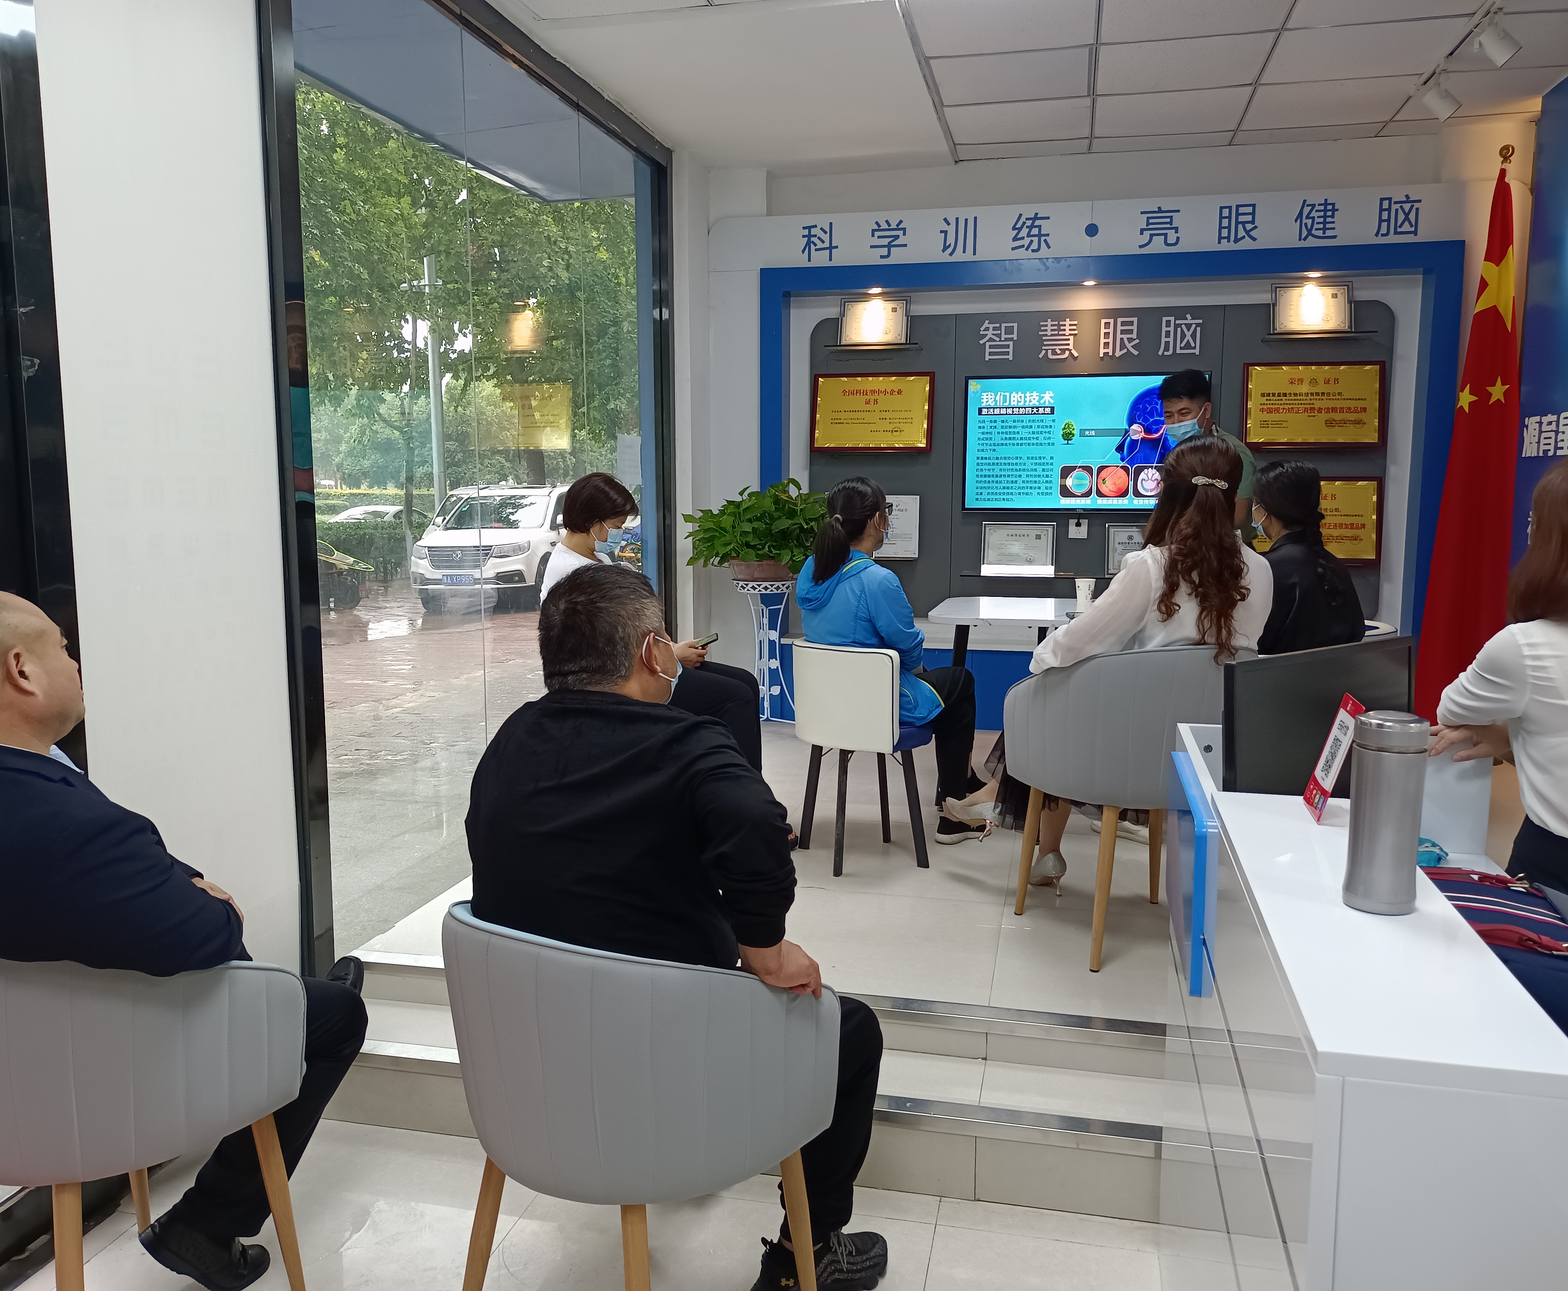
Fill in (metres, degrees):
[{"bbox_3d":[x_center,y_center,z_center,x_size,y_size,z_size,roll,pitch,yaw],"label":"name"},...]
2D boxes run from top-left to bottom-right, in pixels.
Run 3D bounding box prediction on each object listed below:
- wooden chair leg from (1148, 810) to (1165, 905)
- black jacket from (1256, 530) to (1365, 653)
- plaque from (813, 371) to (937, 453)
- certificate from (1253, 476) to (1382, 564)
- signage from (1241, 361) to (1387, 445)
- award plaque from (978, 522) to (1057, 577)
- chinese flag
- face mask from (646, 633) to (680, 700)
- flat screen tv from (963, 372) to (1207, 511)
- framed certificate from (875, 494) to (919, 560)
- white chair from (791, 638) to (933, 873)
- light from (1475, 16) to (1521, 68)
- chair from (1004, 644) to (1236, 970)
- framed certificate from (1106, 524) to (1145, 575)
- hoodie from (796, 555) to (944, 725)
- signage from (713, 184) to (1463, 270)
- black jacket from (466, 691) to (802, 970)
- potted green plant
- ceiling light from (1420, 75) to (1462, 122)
[{"bbox_3d":[1.057,0.546,3.552,0.038,0.410,0.038,-9,17,-13],"label":"wooden chair leg"},{"bbox_3d":[1.689,-0.077,4.015,0.430,0.560,0.370,-5,9,-32],"label":"black jacket"},{"bbox_3d":[0.436,-1.135,6.075,0.595,0.385,0.030,2,8,13],"label":"plaque"},{"bbox_3d":[2.408,-0.570,5.688,0.598,0.388,0.030,2,8,13],"label":"certificate"},{"bbox_3d":[2.393,-1.081,5.624,0.598,0.385,0.030,2,8,13],"label":"signage"},{"bbox_3d":[1.125,-0.458,5.950,0.350,0.265,0.025,2,2,13],"label":"award plaque"},{"bbox_3d":[2.813,-0.765,5.060,0.360,2.270,0.230,2,8,13],"label":"chinese flag"},{"bbox_3d":[-0.224,0.044,2.100,0.135,0.120,0.095,5,4,37],"label":"face mask"},{"bbox_3d":[1.424,-0.954,5.837,1.110,0.635,0.070,2,8,13],"label":"flat screen tv"},{"bbox_3d":[0.552,-0.578,6.089,0.225,0.317,0.025,2,8,13],"label":"framed certificate"},{"bbox_3d":[0.256,0.323,3.904,0.415,0.715,0.435,5,9,32],"label":"white chair"},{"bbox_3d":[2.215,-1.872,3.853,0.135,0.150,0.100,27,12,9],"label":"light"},{"bbox_3d":[0.930,0.377,3.295,0.580,0.810,0.570,-2,8,-14],"label":"chair"},{"bbox_3d":[1.651,-0.443,5.840,0.265,0.255,0.025,2,8,13],"label":"framed certificate"},{"bbox_3d":[0.267,-0.021,3.888,0.450,0.550,0.420,7,10,42],"label":"hoodie"},{"bbox_3d":[1.313,-1.877,5.627,3.420,0.245,0.060,2,8,13],"label":"signage"},{"bbox_3d":[-0.236,0.376,1.969,0.530,0.630,0.370,5,9,34],"label":"black jacket"},{"bbox_3d":[-0.132,-0.551,5.859,0.620,0.480,0.530,2,8,13],"label":"potted green plant"},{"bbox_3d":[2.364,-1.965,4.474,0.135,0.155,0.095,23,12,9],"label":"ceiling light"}]

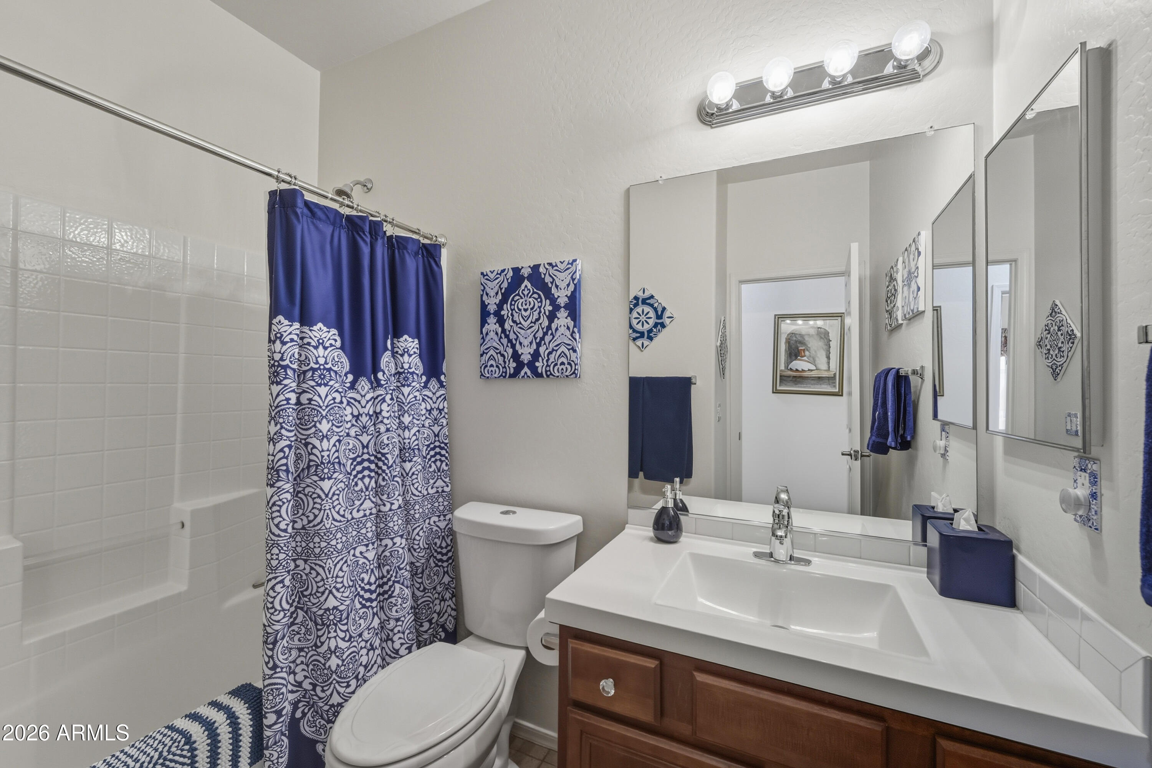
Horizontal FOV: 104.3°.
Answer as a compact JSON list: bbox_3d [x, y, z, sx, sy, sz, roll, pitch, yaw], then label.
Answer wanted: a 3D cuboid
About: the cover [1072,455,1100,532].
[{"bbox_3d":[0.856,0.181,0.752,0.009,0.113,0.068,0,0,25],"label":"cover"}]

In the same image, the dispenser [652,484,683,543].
[{"bbox_3d":[0.286,0.397,1.389,0.092,0.173,0.092,0,0,0],"label":"dispenser"}]

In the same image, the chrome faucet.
[{"bbox_3d":[0.549,0.400,1.194,0.150,0.168,0.150,0,0,25],"label":"chrome faucet"}]

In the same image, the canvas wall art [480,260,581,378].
[{"bbox_3d":[-0.176,-0.227,1.666,0.412,0.414,0.033,0,0,25],"label":"canvas wall art"}]

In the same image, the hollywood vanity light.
[{"bbox_3d":[0.642,-0.860,1.232,0.617,0.122,0.125,0,0,25],"label":"hollywood vanity light"}]

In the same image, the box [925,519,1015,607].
[{"bbox_3d":[0.920,0.412,1.056,0.133,0.145,0.130,0,0,25],"label":"box"}]

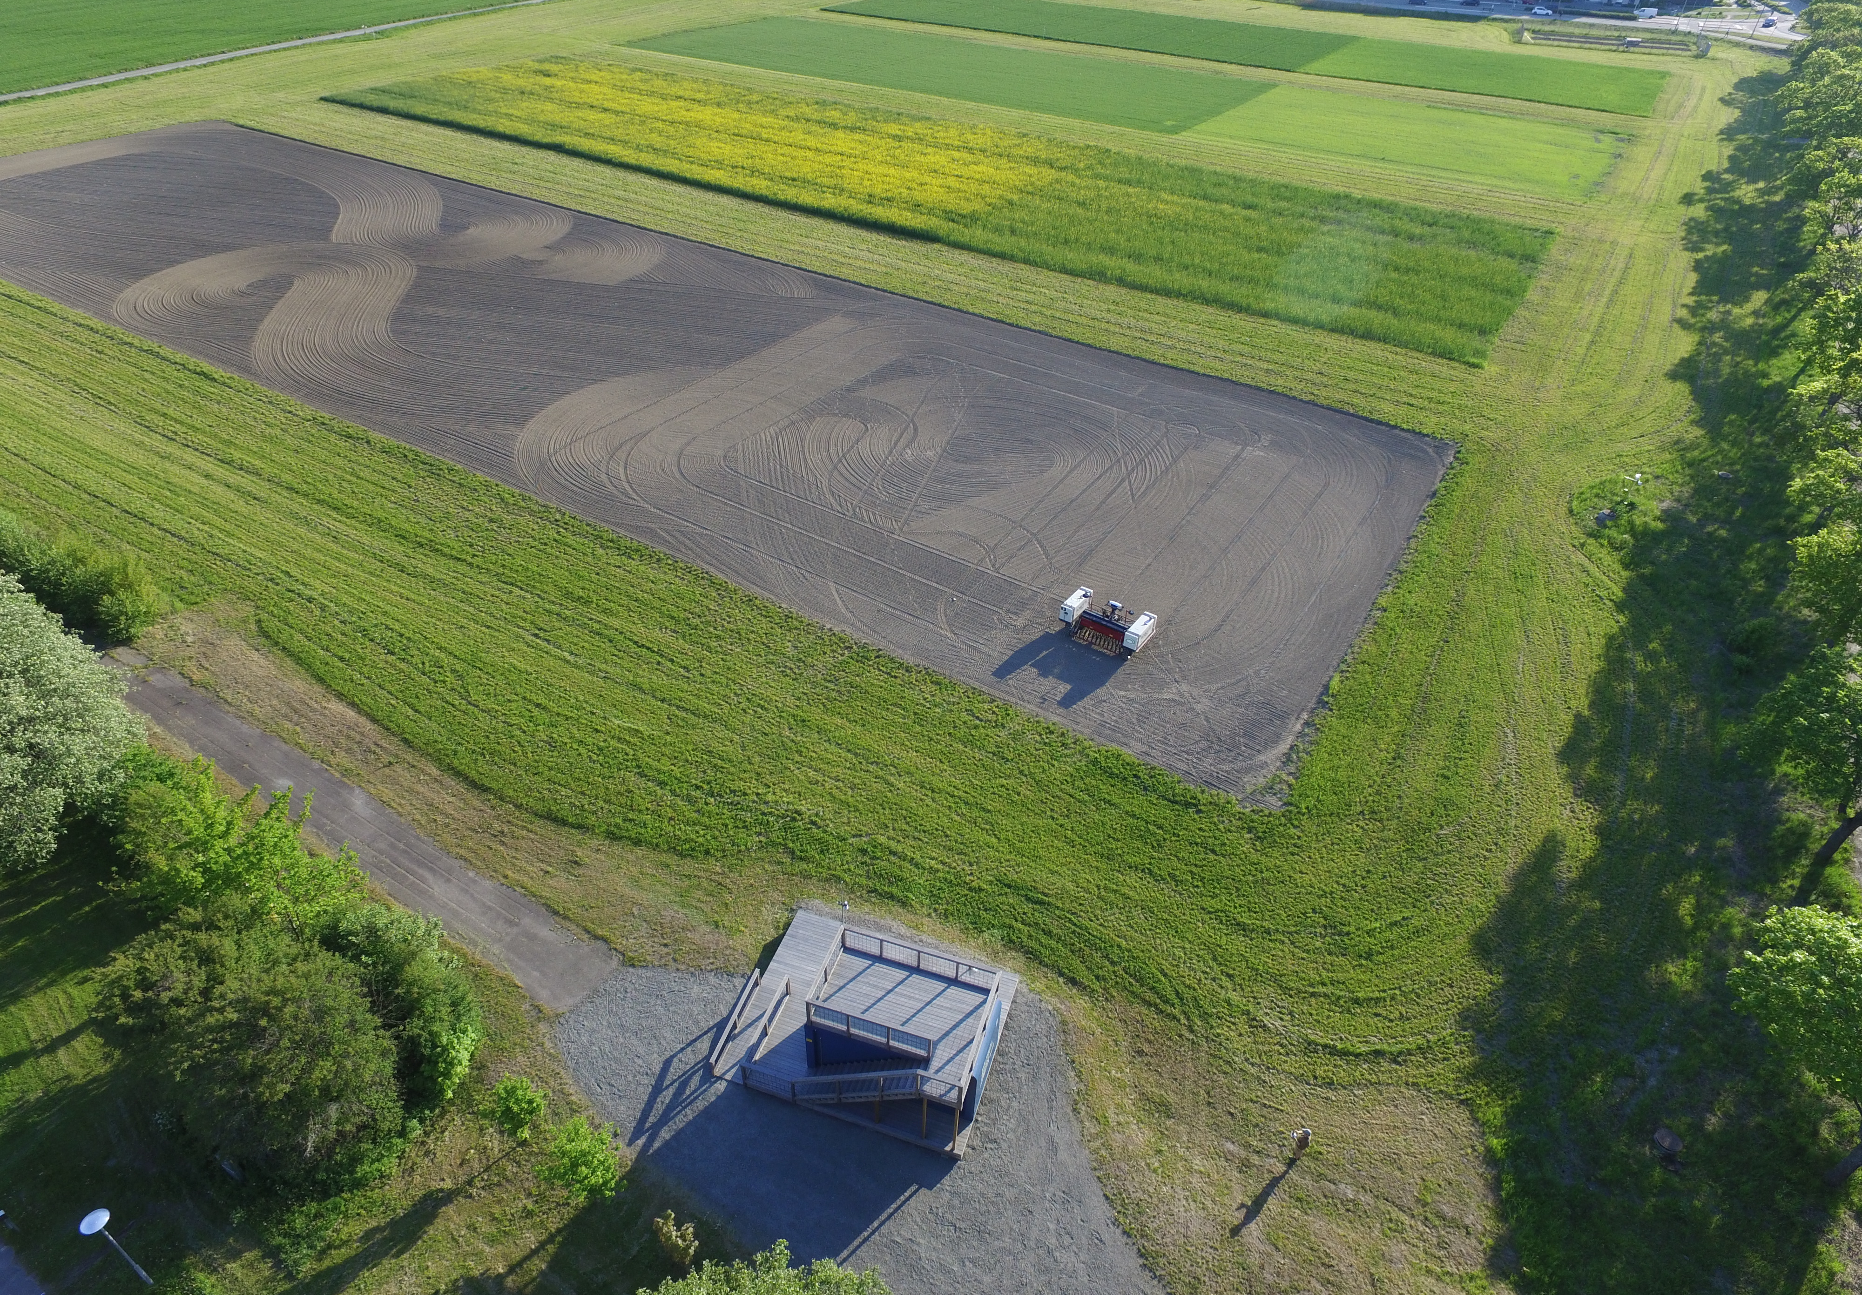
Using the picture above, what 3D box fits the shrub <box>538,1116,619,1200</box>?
[{"bbox_3d":[-10.812,15.960,32.977,2.500,3.600,2.500,1,37,0],"label":"shrub"}]

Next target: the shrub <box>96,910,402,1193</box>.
[{"bbox_3d":[-21.582,12.438,34.258,8.800,7.200,8.800,1,37,0],"label":"shrub"}]

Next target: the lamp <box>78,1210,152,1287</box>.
[{"bbox_3d":[-22.947,17.314,30.577,0.780,3.850,0.780,1,37,0],"label":"lamp"}]

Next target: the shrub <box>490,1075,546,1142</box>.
[{"bbox_3d":[-13.267,14.923,34.419,1.750,3.400,1.750,1,37,0],"label":"shrub"}]

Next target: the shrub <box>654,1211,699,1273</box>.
[{"bbox_3d":[-7.413,17.457,31.542,1.300,3.100,1.300,1,37,0],"label":"shrub"}]

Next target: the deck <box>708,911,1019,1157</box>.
[{"bbox_3d":[-2.051,12.179,37.992,9.050,4.000,7.540,12,39,14],"label":"deck"}]

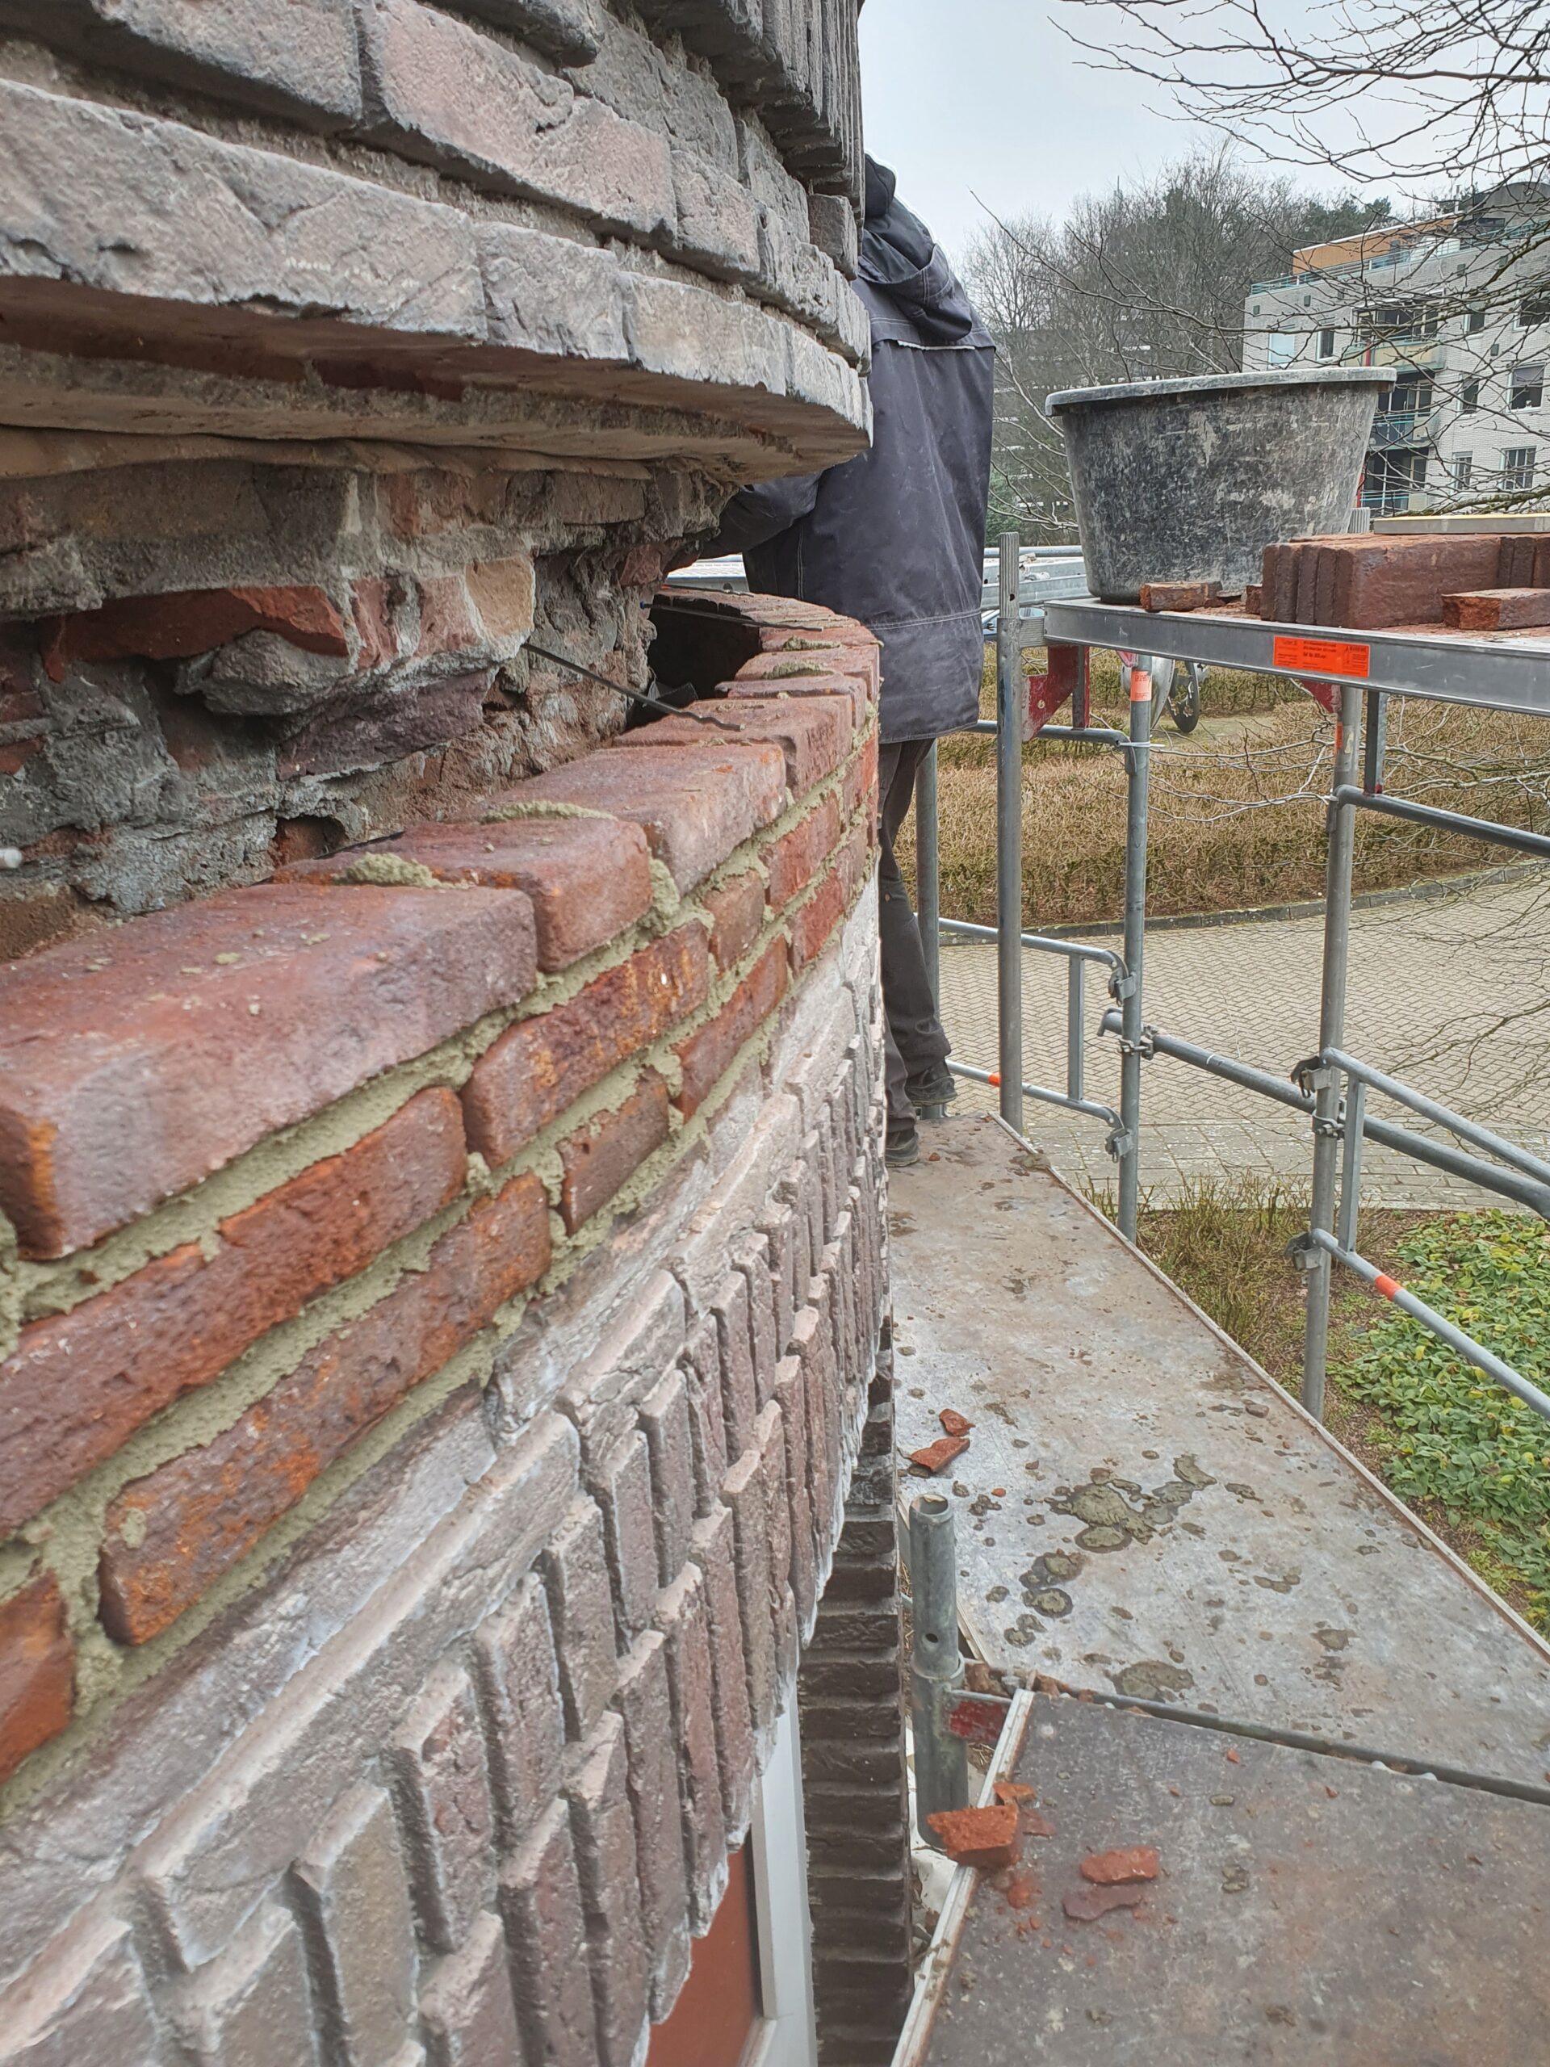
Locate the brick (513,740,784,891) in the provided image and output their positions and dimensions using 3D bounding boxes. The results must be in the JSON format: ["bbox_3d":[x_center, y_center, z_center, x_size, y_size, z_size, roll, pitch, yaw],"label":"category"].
[{"bbox_3d":[-0.068,-0.111,0.751,0.104,0.040,0.212,2,19,14],"label":"brick"}]

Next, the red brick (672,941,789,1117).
[{"bbox_3d":[-0.067,-0.011,0.769,0.104,0.040,0.206,2,19,15],"label":"red brick"}]

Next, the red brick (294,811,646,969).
[{"bbox_3d":[-0.115,-0.055,0.589,0.104,0.040,0.101,4,20,20],"label":"red brick"}]

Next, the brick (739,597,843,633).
[{"bbox_3d":[0.010,-0.508,1.933,0.104,0.040,0.212,-5,19,-8],"label":"brick"}]

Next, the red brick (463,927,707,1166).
[{"bbox_3d":[-0.111,-0.007,0.606,0.104,0.040,0.212,4,20,19],"label":"red brick"}]

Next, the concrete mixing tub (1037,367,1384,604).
[{"bbox_3d":[0.869,-1.075,3.077,0.640,0.388,0.640,2,19,15],"label":"concrete mixing tub"}]

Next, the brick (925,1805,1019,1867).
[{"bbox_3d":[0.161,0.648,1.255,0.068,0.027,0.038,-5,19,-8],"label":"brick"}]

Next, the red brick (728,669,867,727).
[{"bbox_3d":[0.010,-0.235,1.111,0.104,0.040,0.098,0,19,9],"label":"red brick"}]

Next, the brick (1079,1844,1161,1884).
[{"bbox_3d":[0.272,0.659,1.230,0.061,0.012,0.026,-5,19,-8],"label":"brick"}]

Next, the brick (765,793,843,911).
[{"bbox_3d":[-0.031,-0.117,0.923,0.104,0.040,0.217,1,19,13],"label":"brick"}]

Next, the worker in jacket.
[{"bbox_3d":[0.072,-0.566,2.448,0.500,1.600,0.490,4,19,19],"label":"worker in jacket"}]

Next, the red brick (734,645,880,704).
[{"bbox_3d":[0.031,-0.279,1.244,0.104,0.040,0.216,-1,18,6],"label":"red brick"}]

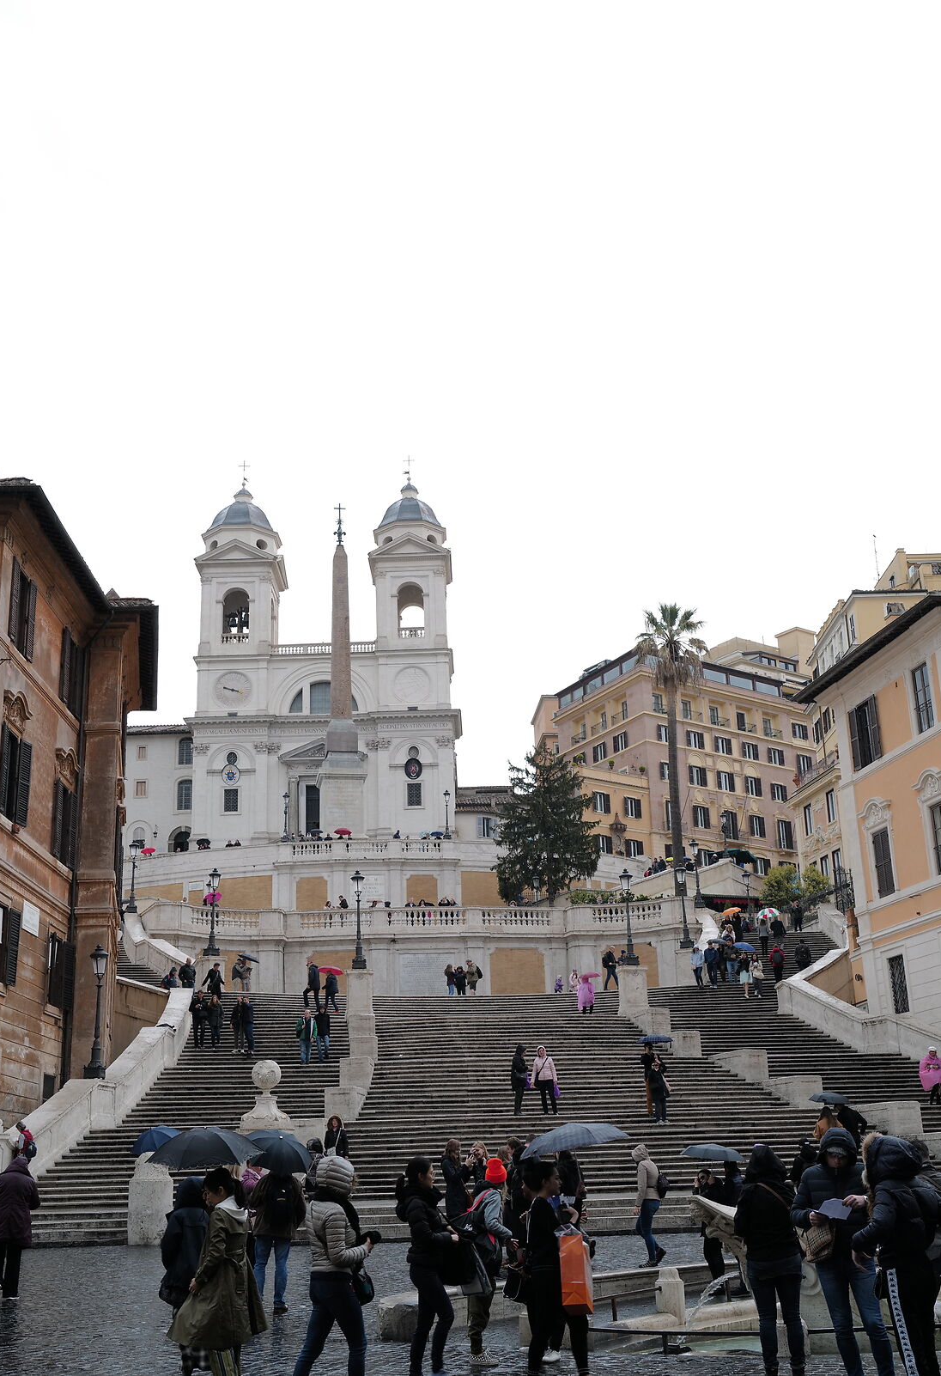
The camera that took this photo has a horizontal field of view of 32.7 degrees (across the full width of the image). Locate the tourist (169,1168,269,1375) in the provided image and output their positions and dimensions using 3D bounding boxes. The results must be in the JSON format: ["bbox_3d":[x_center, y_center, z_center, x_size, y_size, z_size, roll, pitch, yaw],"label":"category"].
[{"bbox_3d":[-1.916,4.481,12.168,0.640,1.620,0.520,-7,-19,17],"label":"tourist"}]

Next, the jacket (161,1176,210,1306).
[{"bbox_3d":[-2.227,4.409,12.780,0.490,0.996,0.330,-1,-18,-3],"label":"jacket"}]

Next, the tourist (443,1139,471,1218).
[{"bbox_3d":[-0.210,7.770,24.605,0.460,1.640,0.460,-9,-19,23],"label":"tourist"}]

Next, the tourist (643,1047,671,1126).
[{"bbox_3d":[4.348,9.366,37.817,0.600,1.720,0.480,-3,-18,3],"label":"tourist"}]

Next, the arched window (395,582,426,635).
[{"bbox_3d":[-5.672,-7.437,152.659,2.759,5.569,0.600,-2,-18,0],"label":"arched window"}]

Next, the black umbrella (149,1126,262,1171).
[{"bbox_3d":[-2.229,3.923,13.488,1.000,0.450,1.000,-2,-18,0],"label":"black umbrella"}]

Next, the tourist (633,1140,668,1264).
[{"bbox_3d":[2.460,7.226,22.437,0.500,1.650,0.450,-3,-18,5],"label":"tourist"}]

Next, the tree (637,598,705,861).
[{"bbox_3d":[10.704,4.043,84.056,3.748,18.066,3.748,-2,-18,0],"label":"tree"}]

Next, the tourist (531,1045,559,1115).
[{"bbox_3d":[1.764,9.645,39.415,0.600,1.640,0.380,-5,-18,8],"label":"tourist"}]

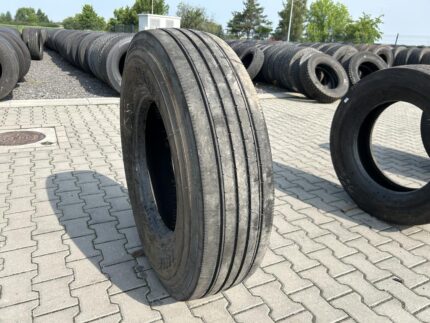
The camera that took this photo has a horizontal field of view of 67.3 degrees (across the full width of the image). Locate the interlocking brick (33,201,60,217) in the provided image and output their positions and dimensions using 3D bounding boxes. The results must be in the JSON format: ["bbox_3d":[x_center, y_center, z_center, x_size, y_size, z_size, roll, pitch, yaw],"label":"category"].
[{"bbox_3d":[-1.036,0.317,2.004,0.161,0.070,0.198,-7,22,-27],"label":"interlocking brick"}]

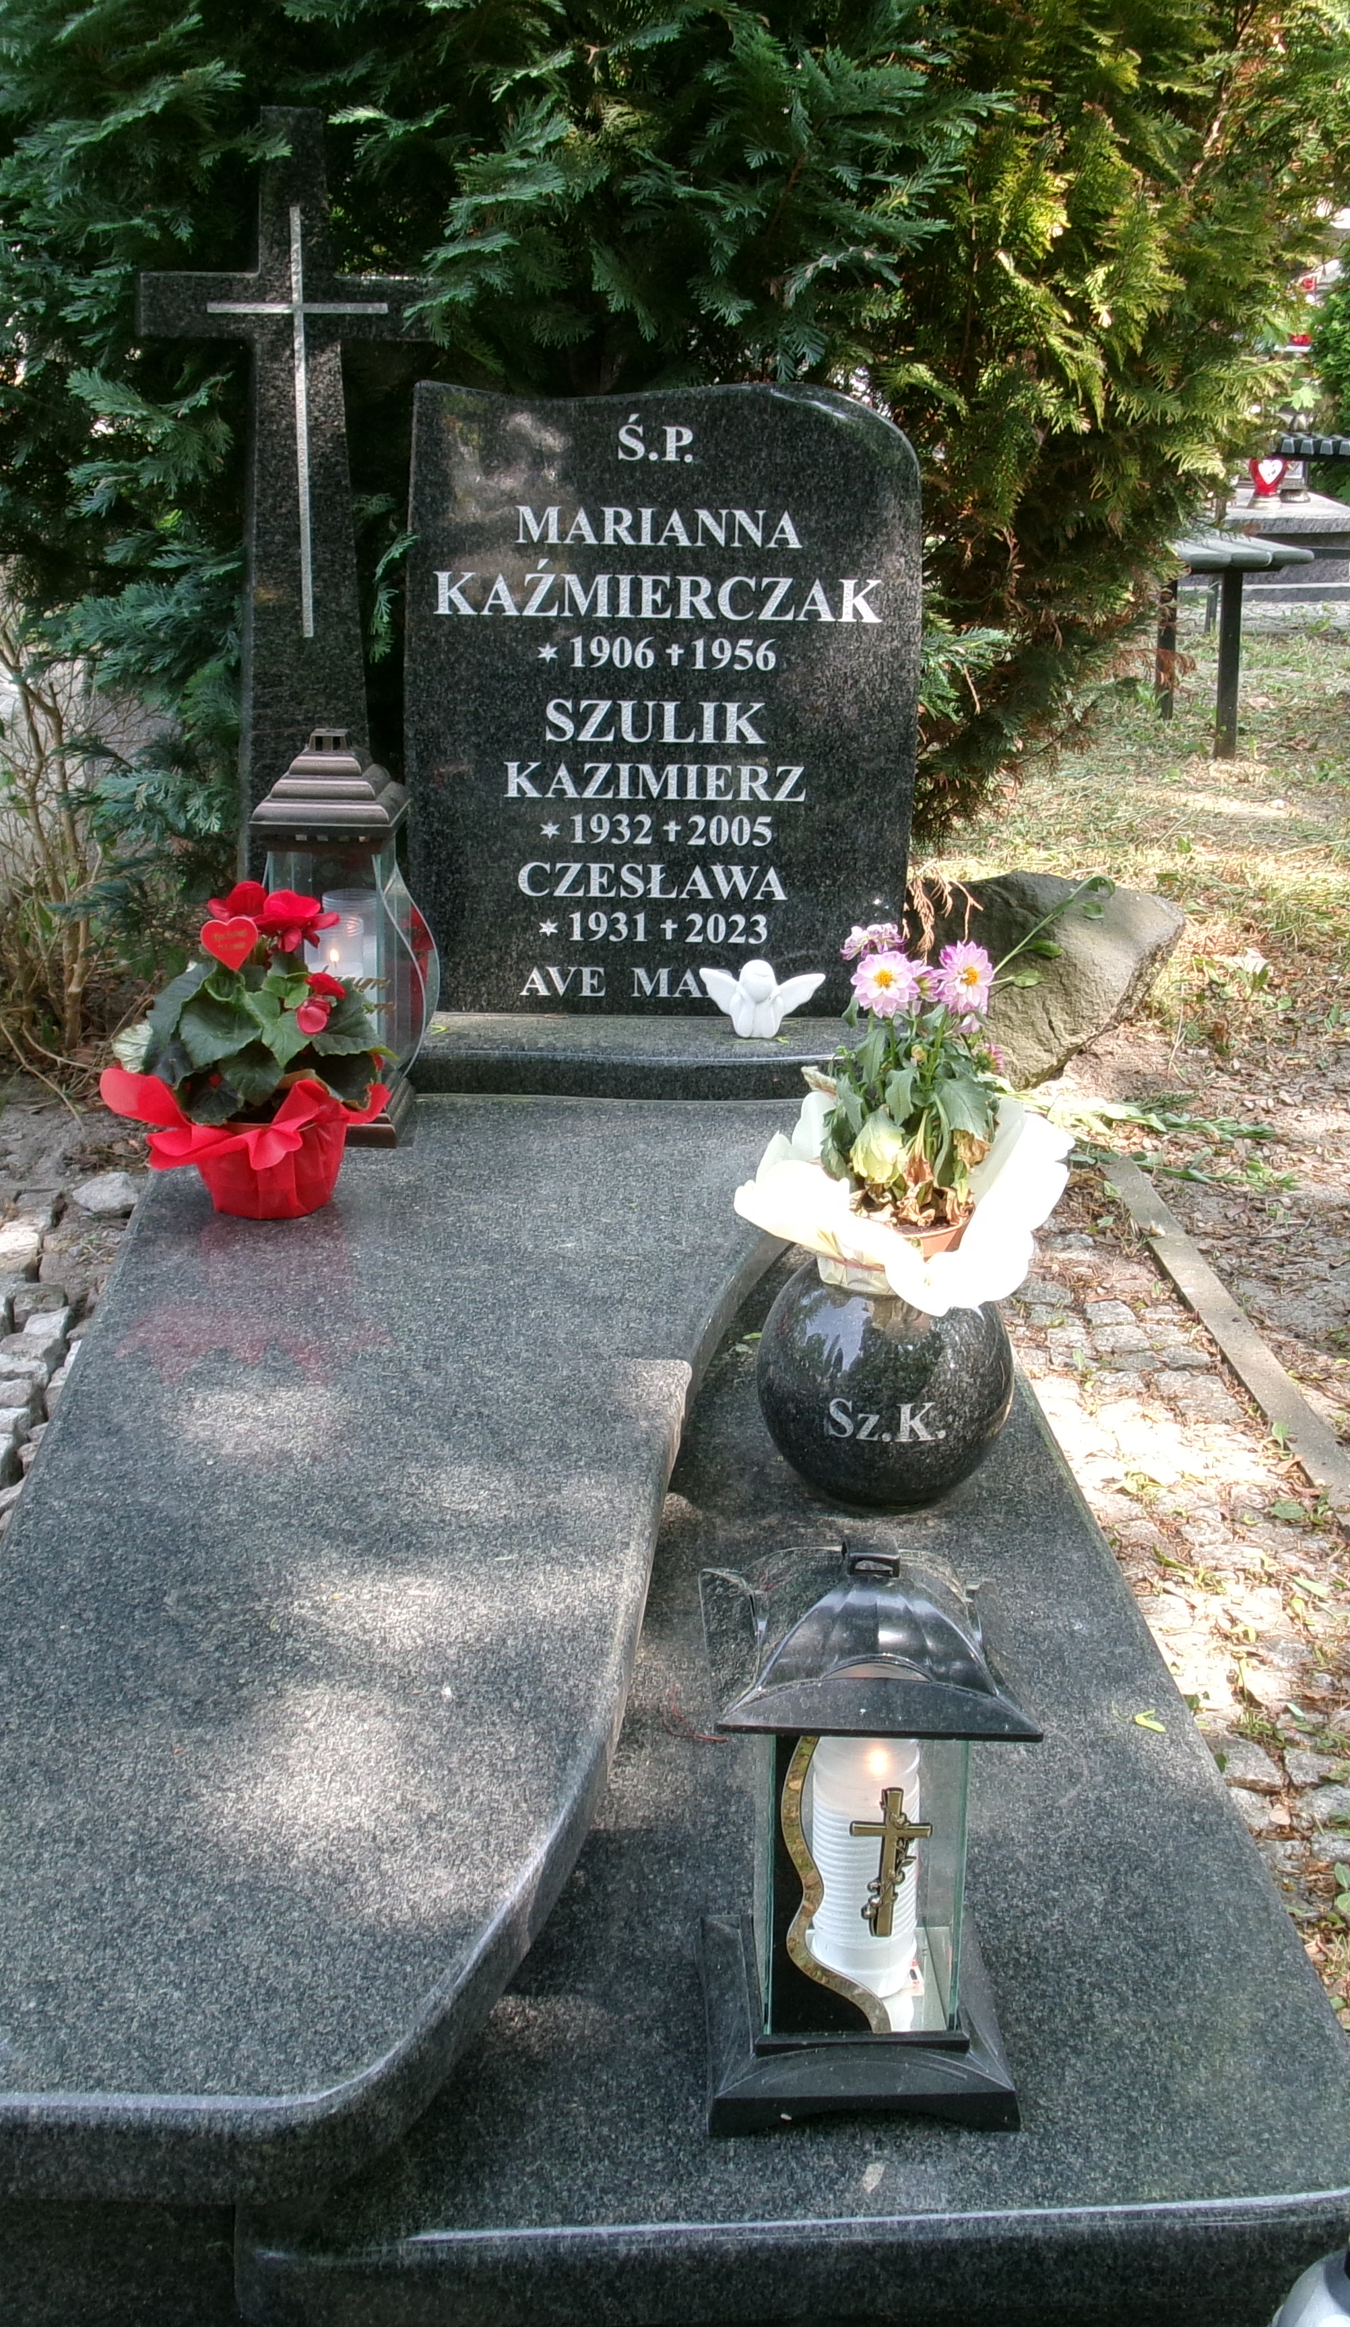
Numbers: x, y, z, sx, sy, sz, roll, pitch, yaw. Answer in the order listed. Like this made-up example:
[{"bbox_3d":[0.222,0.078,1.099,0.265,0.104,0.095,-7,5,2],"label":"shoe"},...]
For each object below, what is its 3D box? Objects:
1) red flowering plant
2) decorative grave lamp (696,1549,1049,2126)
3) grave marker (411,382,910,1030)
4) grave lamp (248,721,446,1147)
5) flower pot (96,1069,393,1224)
[{"bbox_3d":[-0.414,-0.172,2.487,0.284,0.245,0.264,0,20,-4],"label":"red flowering plant"},{"bbox_3d":[0.099,0.338,1.345,0.162,0.310,0.162,0,19,-1],"label":"decorative grave lamp"},{"bbox_3d":[-0.015,-0.538,2.963,0.614,0.730,0.080,0,20,-4],"label":"grave marker"},{"bbox_3d":[-0.367,-0.252,2.737,0.200,0.440,0.160,1,19,3],"label":"grave lamp"},{"bbox_3d":[-0.428,-0.027,2.538,0.289,0.133,0.264,0,20,-4],"label":"flower pot"}]

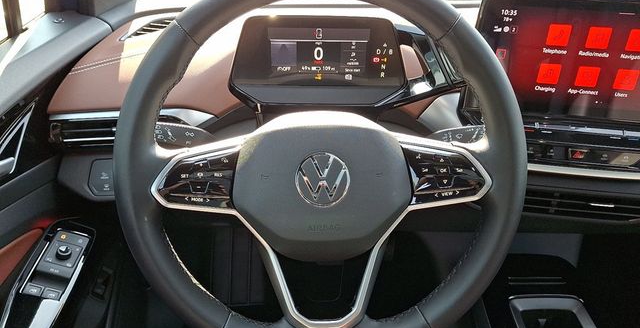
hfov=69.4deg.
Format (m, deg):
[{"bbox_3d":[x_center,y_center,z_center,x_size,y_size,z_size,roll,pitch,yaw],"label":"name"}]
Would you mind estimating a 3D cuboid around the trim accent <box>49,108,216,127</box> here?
[{"bbox_3d":[-0.239,-0.061,0.600,0.204,0.018,0.025,-3,29,-5],"label":"trim accent"}]

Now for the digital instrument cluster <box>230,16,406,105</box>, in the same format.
[{"bbox_3d":[-0.002,-0.121,0.560,0.201,0.099,0.055,1,7,3],"label":"digital instrument cluster"}]

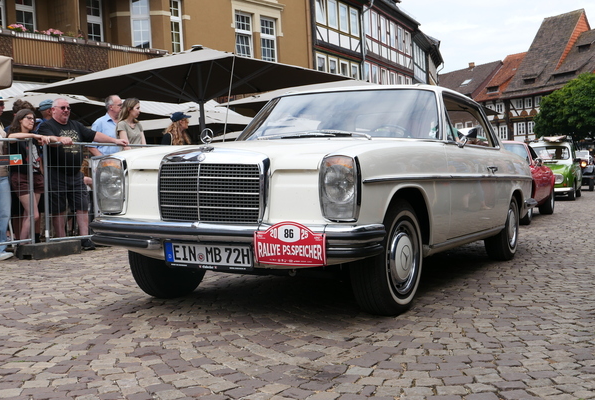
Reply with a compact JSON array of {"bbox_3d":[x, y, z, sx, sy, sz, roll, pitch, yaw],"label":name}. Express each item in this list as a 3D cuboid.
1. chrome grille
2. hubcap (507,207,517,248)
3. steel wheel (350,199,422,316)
[{"bbox_3d":[-0.438,-0.033,3.819,0.620,0.300,0.070,1,3,28],"label":"chrome grille"},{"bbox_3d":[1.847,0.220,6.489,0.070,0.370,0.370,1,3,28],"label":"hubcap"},{"bbox_3d":[0.516,0.311,4.084,0.190,0.640,0.640,1,3,31],"label":"steel wheel"}]

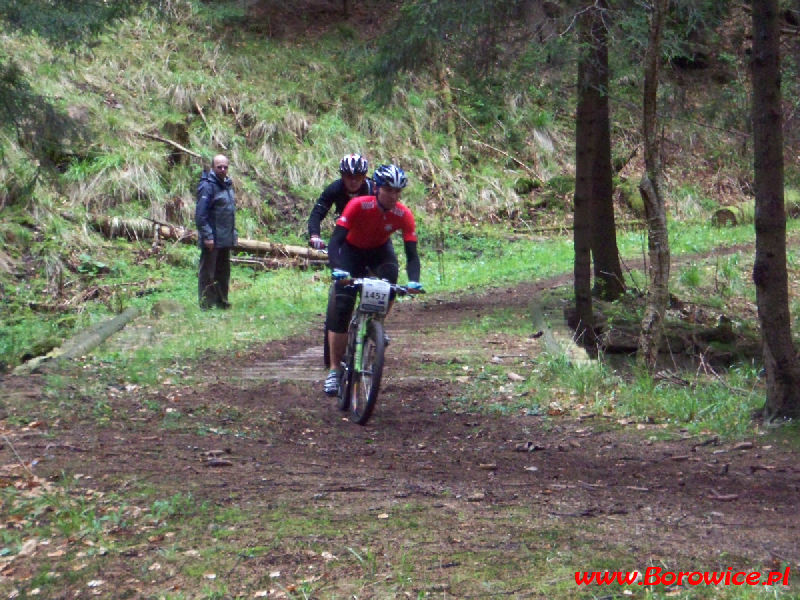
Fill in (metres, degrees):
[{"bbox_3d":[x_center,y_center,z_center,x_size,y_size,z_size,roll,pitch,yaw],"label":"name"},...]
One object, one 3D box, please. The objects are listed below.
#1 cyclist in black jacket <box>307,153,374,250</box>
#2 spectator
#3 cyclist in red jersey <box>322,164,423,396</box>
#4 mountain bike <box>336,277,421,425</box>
[{"bbox_3d":[-0.390,-0.345,21.300,0.660,1.600,0.880,0,3,-3],"label":"cyclist in black jacket"},{"bbox_3d":[-2.100,-0.780,30.800,0.340,1.750,0.530,3,4,40],"label":"spectator"},{"bbox_3d":[-0.185,-0.130,18.250,0.660,1.560,0.920,-1,3,-10],"label":"cyclist in red jersey"},{"bbox_3d":[-0.225,0.300,18.200,0.620,1.000,1.730,6,2,-9],"label":"mountain bike"}]

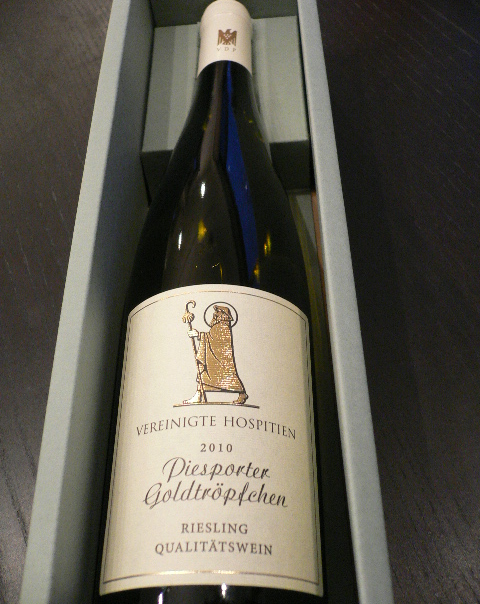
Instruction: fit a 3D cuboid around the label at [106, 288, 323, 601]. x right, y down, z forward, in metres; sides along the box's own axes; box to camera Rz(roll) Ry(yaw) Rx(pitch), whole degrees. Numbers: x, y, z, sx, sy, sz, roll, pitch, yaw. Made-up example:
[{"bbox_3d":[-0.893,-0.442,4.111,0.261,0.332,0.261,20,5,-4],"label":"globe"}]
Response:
[{"bbox_3d":[-0.008,0.042,0.213,0.069,0.022,0.099,2,59,-3],"label":"label"}]

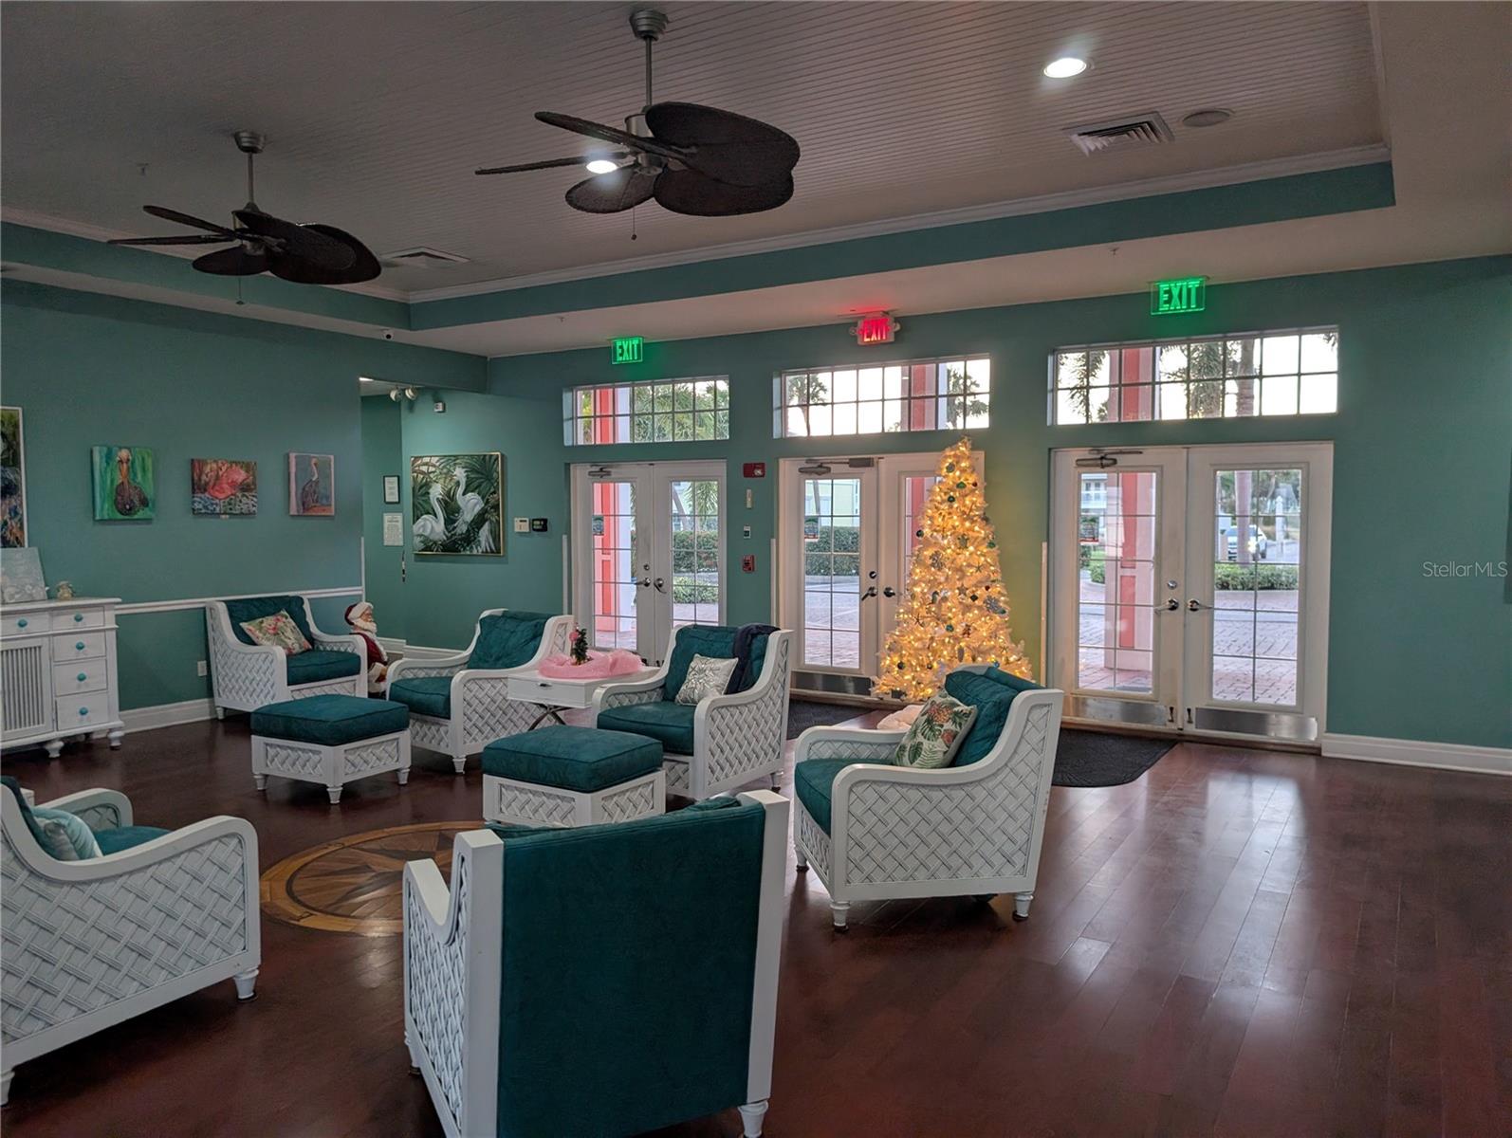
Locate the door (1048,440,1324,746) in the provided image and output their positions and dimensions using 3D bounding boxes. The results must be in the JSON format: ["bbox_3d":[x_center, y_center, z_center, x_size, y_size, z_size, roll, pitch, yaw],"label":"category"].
[{"bbox_3d":[2.989,0.158,7.404,1.865,2.050,0.100,2,4,32],"label":"door"}]

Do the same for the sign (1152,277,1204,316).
[{"bbox_3d":[2.769,-1.791,6.885,0.335,0.220,0.050,2,4,31],"label":"sign"}]

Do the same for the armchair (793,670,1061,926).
[{"bbox_3d":[0.689,0.917,4.437,0.910,0.909,0.760,-1,3,-9],"label":"armchair"}]

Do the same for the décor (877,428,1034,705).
[{"bbox_3d":[1.415,0.118,7.541,1.130,2.140,1.130,2,4,32],"label":"décor"}]

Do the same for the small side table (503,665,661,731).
[{"bbox_3d":[-1.076,0.947,6.587,0.585,0.600,0.700,2,4,31],"label":"small side table"}]

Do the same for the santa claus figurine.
[{"bbox_3d":[-3.184,0.694,8.632,0.330,0.870,0.330,0,3,2],"label":"santa claus figurine"}]

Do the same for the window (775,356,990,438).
[{"bbox_3d":[1.023,-1.385,8.597,1.924,0.566,0.120,2,4,32],"label":"window"}]

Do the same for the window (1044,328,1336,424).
[{"bbox_3d":[3.018,-1.321,7.350,1.867,0.559,0.120,2,4,32],"label":"window"}]

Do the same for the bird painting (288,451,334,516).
[{"bbox_3d":[-3.726,-0.700,8.816,0.042,0.510,0.395,2,4,31],"label":"bird painting"}]

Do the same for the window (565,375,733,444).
[{"bbox_3d":[-1.005,-1.462,9.864,1.935,0.563,0.120,2,4,32],"label":"window"}]

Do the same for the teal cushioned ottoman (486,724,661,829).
[{"bbox_3d":[-0.896,1.086,5.200,0.689,0.485,0.546,2,4,33],"label":"teal cushioned ottoman"}]

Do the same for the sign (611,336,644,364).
[{"bbox_3d":[-1.155,-1.970,9.445,0.345,0.230,0.055,2,4,32],"label":"sign"}]

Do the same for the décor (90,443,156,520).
[{"bbox_3d":[-4.513,-0.610,7.504,0.042,0.510,0.400,2,4,31],"label":"décor"}]

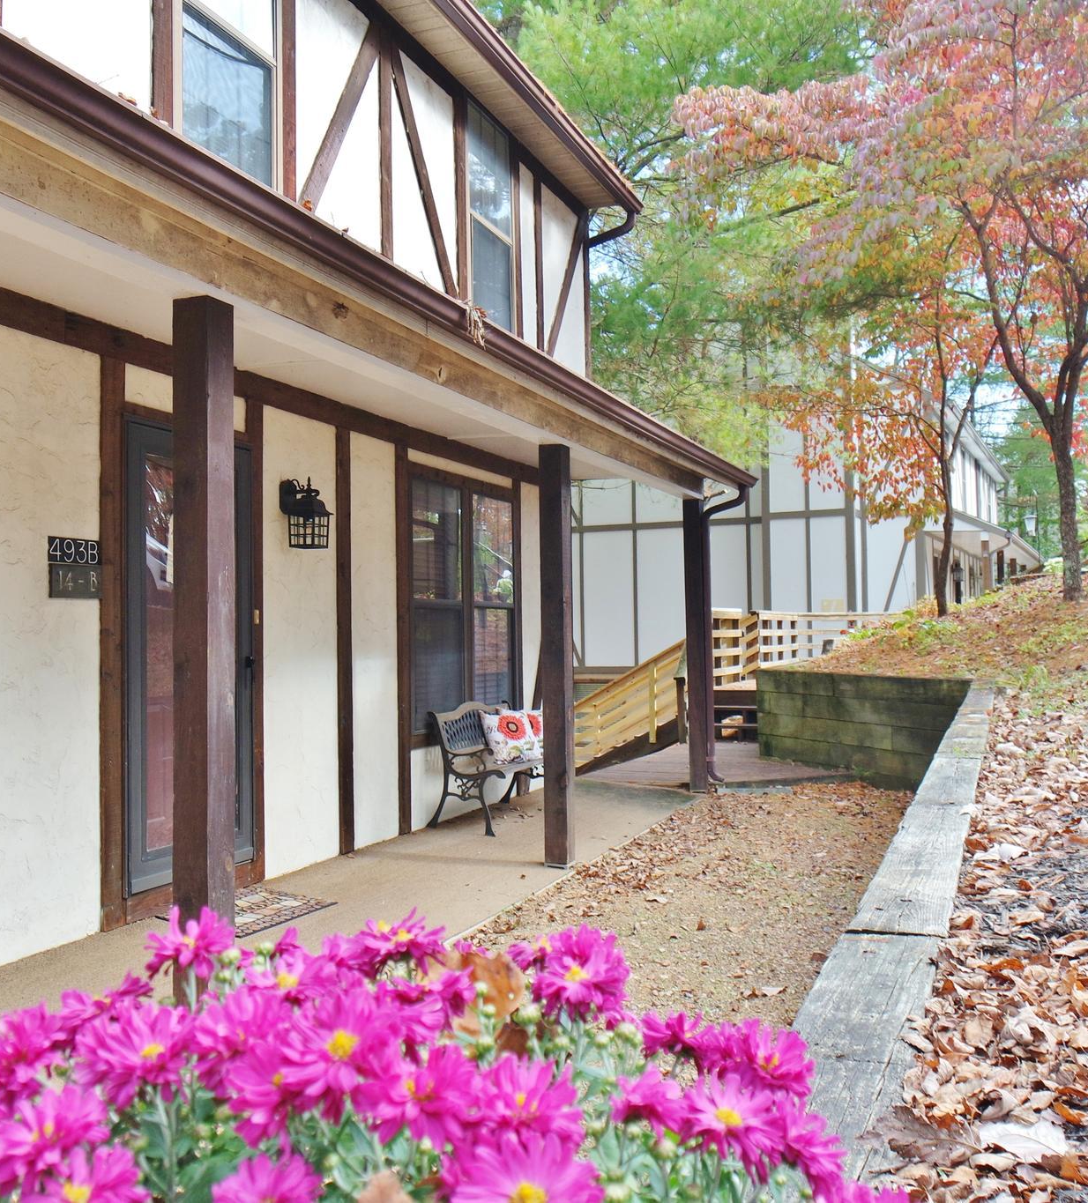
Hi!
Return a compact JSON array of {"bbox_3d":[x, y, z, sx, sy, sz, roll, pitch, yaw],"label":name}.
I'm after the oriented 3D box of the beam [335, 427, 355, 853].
[{"bbox_3d":[-1.122,0.220,6.809,0.024,2.405,0.136,-1,-2,21],"label":"beam"}]

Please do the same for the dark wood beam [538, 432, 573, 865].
[{"bbox_3d":[0.072,0.287,6.415,0.128,2.233,0.128,-1,-2,21],"label":"dark wood beam"}]

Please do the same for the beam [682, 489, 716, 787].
[{"bbox_3d":[1.246,0.354,9.701,0.132,2.341,0.132,-1,-2,22],"label":"beam"}]

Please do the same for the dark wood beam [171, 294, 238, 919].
[{"bbox_3d":[-1.024,0.208,3.632,0.128,2.233,0.128,-1,-2,21],"label":"dark wood beam"}]

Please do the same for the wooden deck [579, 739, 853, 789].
[{"bbox_3d":[1.914,1.592,11.670,2.065,0.083,4.425,-1,-2,22],"label":"wooden deck"}]

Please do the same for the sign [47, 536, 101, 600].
[{"bbox_3d":[-1.892,-0.133,4.881,0.016,0.243,0.293,-1,-2,21],"label":"sign"}]

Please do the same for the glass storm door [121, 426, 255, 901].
[{"bbox_3d":[-1.609,0.237,5.542,0.053,2.053,0.942,-1,-2,22],"label":"glass storm door"}]

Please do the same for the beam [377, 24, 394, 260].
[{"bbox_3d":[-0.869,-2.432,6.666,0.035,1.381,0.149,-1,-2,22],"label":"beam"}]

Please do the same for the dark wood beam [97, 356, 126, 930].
[{"bbox_3d":[-1.801,0.167,5.042,0.035,2.381,0.144,-1,-2,22],"label":"dark wood beam"}]

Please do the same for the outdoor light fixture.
[{"bbox_3d":[-1.234,-0.453,6.230,0.218,0.380,0.177,-1,-2,22],"label":"outdoor light fixture"}]

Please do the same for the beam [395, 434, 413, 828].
[{"bbox_3d":[-0.863,0.231,7.417,0.035,2.384,0.147,-1,-2,22],"label":"beam"}]

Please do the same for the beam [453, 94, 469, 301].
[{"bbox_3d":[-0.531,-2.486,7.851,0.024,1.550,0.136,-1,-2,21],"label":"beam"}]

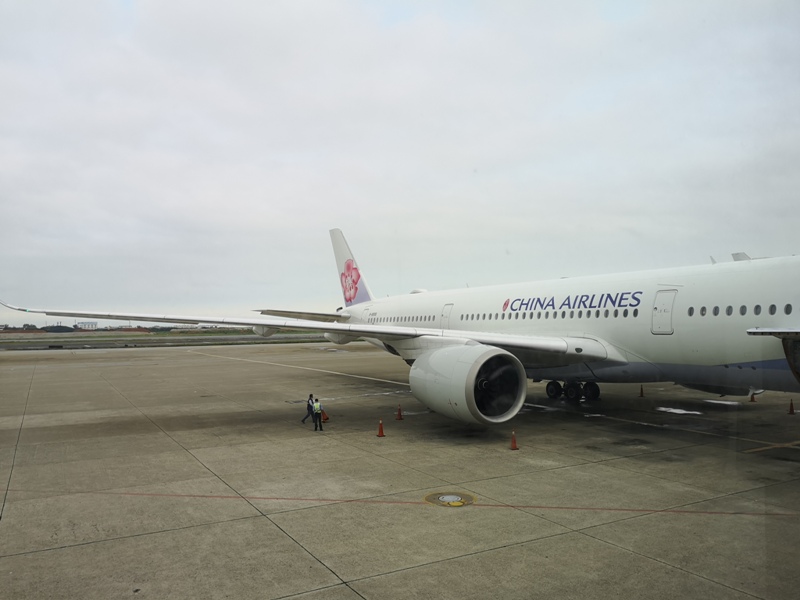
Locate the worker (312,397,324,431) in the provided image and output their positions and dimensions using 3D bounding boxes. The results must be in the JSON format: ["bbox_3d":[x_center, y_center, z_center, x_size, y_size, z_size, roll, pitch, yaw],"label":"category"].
[{"bbox_3d":[-4.331,6.135,33.200,0.570,1.700,0.360,0,-3,10],"label":"worker"}]

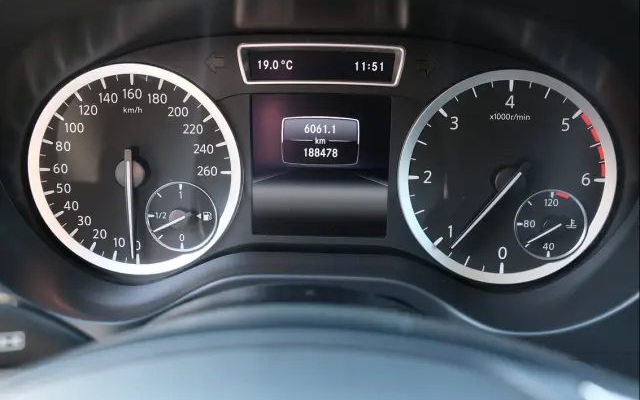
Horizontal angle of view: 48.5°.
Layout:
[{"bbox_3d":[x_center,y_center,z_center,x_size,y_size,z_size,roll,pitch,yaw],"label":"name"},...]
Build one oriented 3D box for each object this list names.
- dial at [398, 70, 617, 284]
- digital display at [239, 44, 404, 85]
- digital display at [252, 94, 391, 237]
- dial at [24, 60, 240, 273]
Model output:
[{"bbox_3d":[0.099,-0.012,0.381,0.115,0.115,0.020,1,10,1],"label":"dial"},{"bbox_3d":[0.001,-0.070,0.371,0.086,0.020,0.012,1,10,1],"label":"digital display"},{"bbox_3d":[0.000,-0.018,0.385,0.074,0.077,0.010,1,10,1],"label":"digital display"},{"bbox_3d":[-0.099,-0.016,0.385,0.115,0.115,0.020,1,10,1],"label":"dial"}]

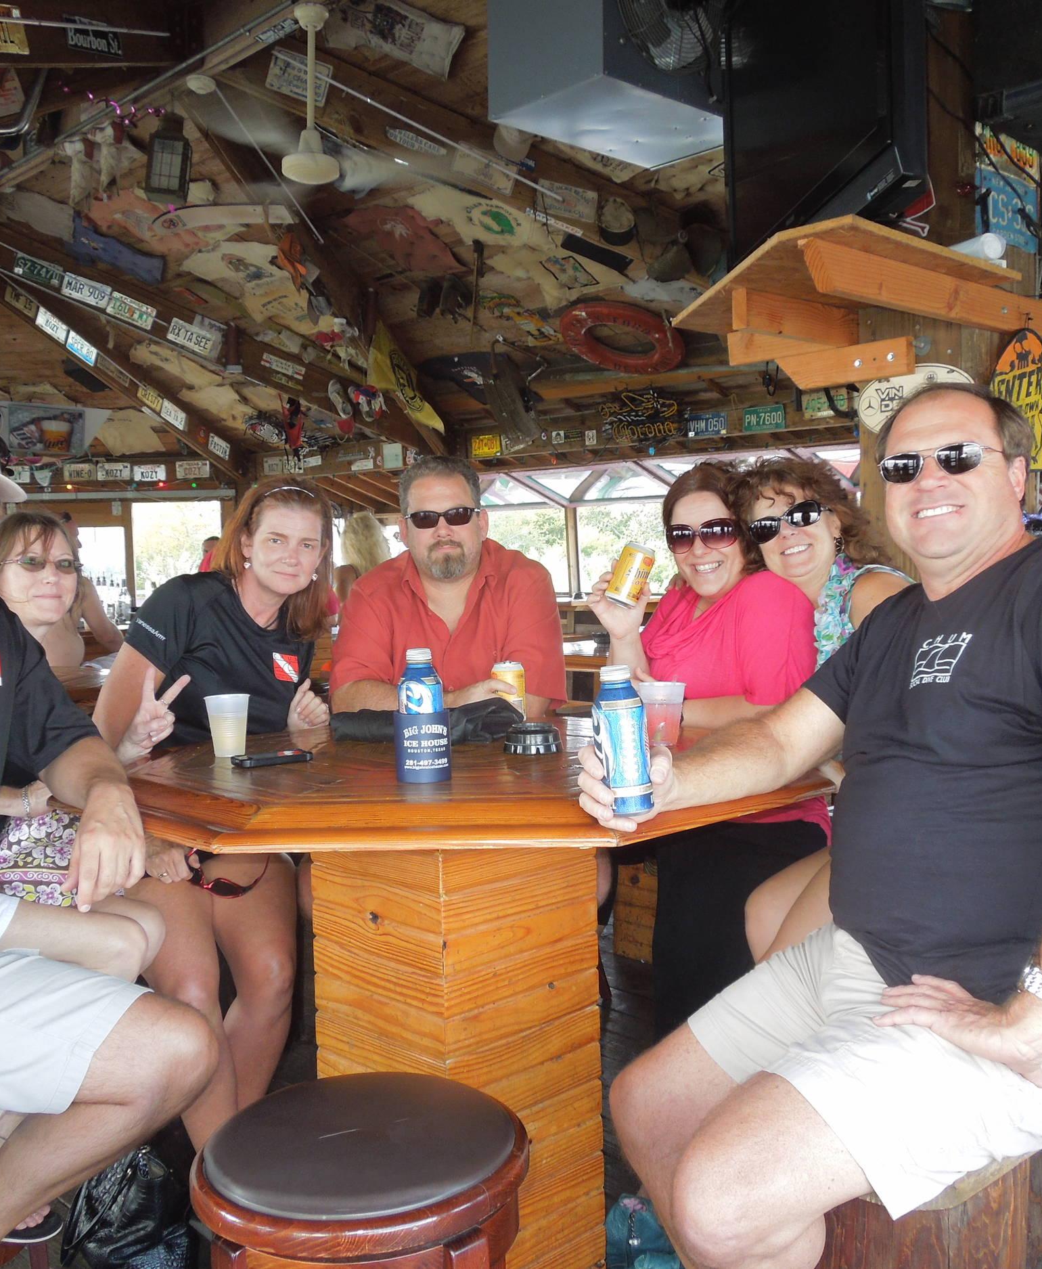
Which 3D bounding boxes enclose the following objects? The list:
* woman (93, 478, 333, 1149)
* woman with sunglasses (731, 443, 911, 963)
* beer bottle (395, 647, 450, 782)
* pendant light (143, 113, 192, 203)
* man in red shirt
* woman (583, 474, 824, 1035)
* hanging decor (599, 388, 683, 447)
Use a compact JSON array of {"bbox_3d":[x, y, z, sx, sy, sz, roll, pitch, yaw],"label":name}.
[{"bbox_3d":[-0.544,0.382,2.195,0.500,1.340,0.720,-3,4,-27],"label":"woman"},{"bbox_3d":[0.596,0.337,2.304,0.500,1.340,0.720,2,5,45],"label":"woman with sunglasses"},{"bbox_3d":[-0.146,0.112,1.784,0.078,0.190,0.078,-1,3,-6],"label":"beer bottle"},{"bbox_3d":[-1.675,-2.274,5.800,0.175,0.400,0.175,-1,3,0],"label":"pendant light"},{"bbox_3d":[-0.150,0.305,2.542,0.540,1.360,0.720,-1,3,-2],"label":"man in red shirt"},{"bbox_3d":[0.356,0.370,2.326,0.500,1.400,0.660,1,4,30],"label":"woman"},{"bbox_3d":[0.827,-1.486,8.350,0.660,0.370,0.120,2,4,41],"label":"hanging decor"}]

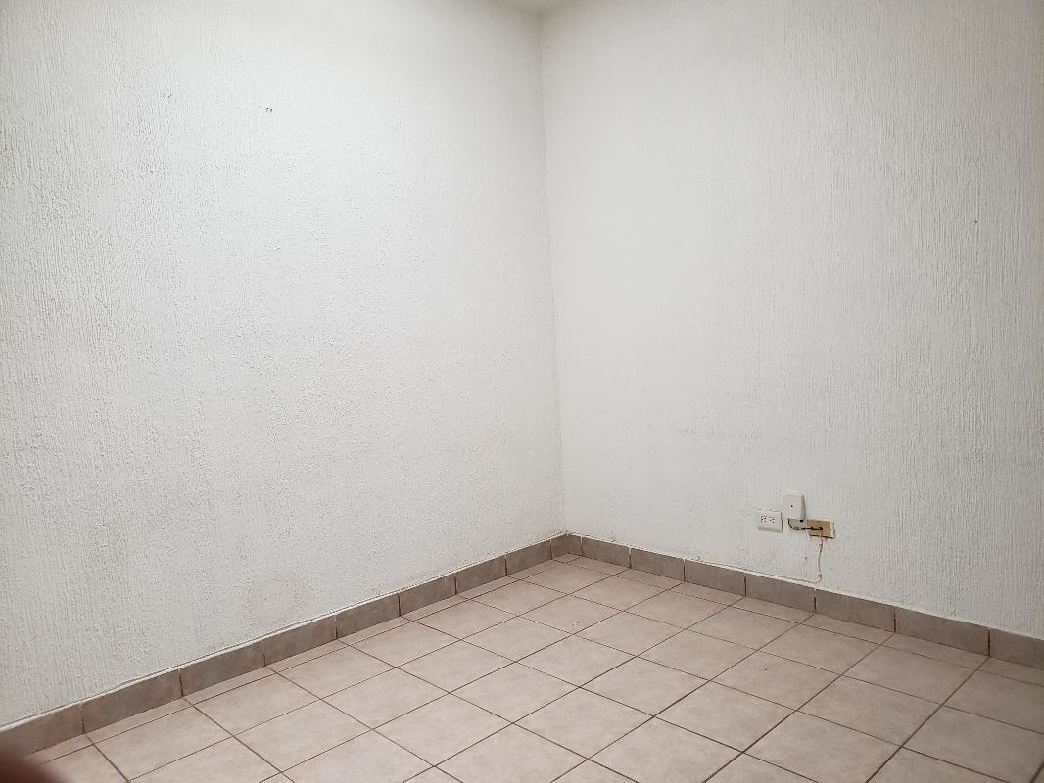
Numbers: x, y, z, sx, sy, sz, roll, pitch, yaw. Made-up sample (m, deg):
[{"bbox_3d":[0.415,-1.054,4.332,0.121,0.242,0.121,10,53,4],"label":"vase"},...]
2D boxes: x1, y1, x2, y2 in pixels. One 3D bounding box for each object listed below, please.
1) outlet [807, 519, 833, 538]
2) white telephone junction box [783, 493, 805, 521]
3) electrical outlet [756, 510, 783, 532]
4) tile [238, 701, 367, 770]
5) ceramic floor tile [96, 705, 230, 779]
[{"bbox_3d":[1.266,0.585,3.327,0.022,0.072,0.111,-8,7,-43],"label":"outlet"},{"bbox_3d":[1.183,0.502,3.399,0.026,0.109,0.076,-8,7,-43],"label":"white telephone junction box"},{"bbox_3d":[1.105,0.576,3.500,0.015,0.077,0.116,-8,7,-43],"label":"electrical outlet"},{"bbox_3d":[-0.732,1.148,2.621,0.328,0.010,0.328,-8,7,-43],"label":"tile"},{"bbox_3d":[-1.201,1.173,2.632,0.328,0.010,0.328,-8,7,-43],"label":"ceramic floor tile"}]

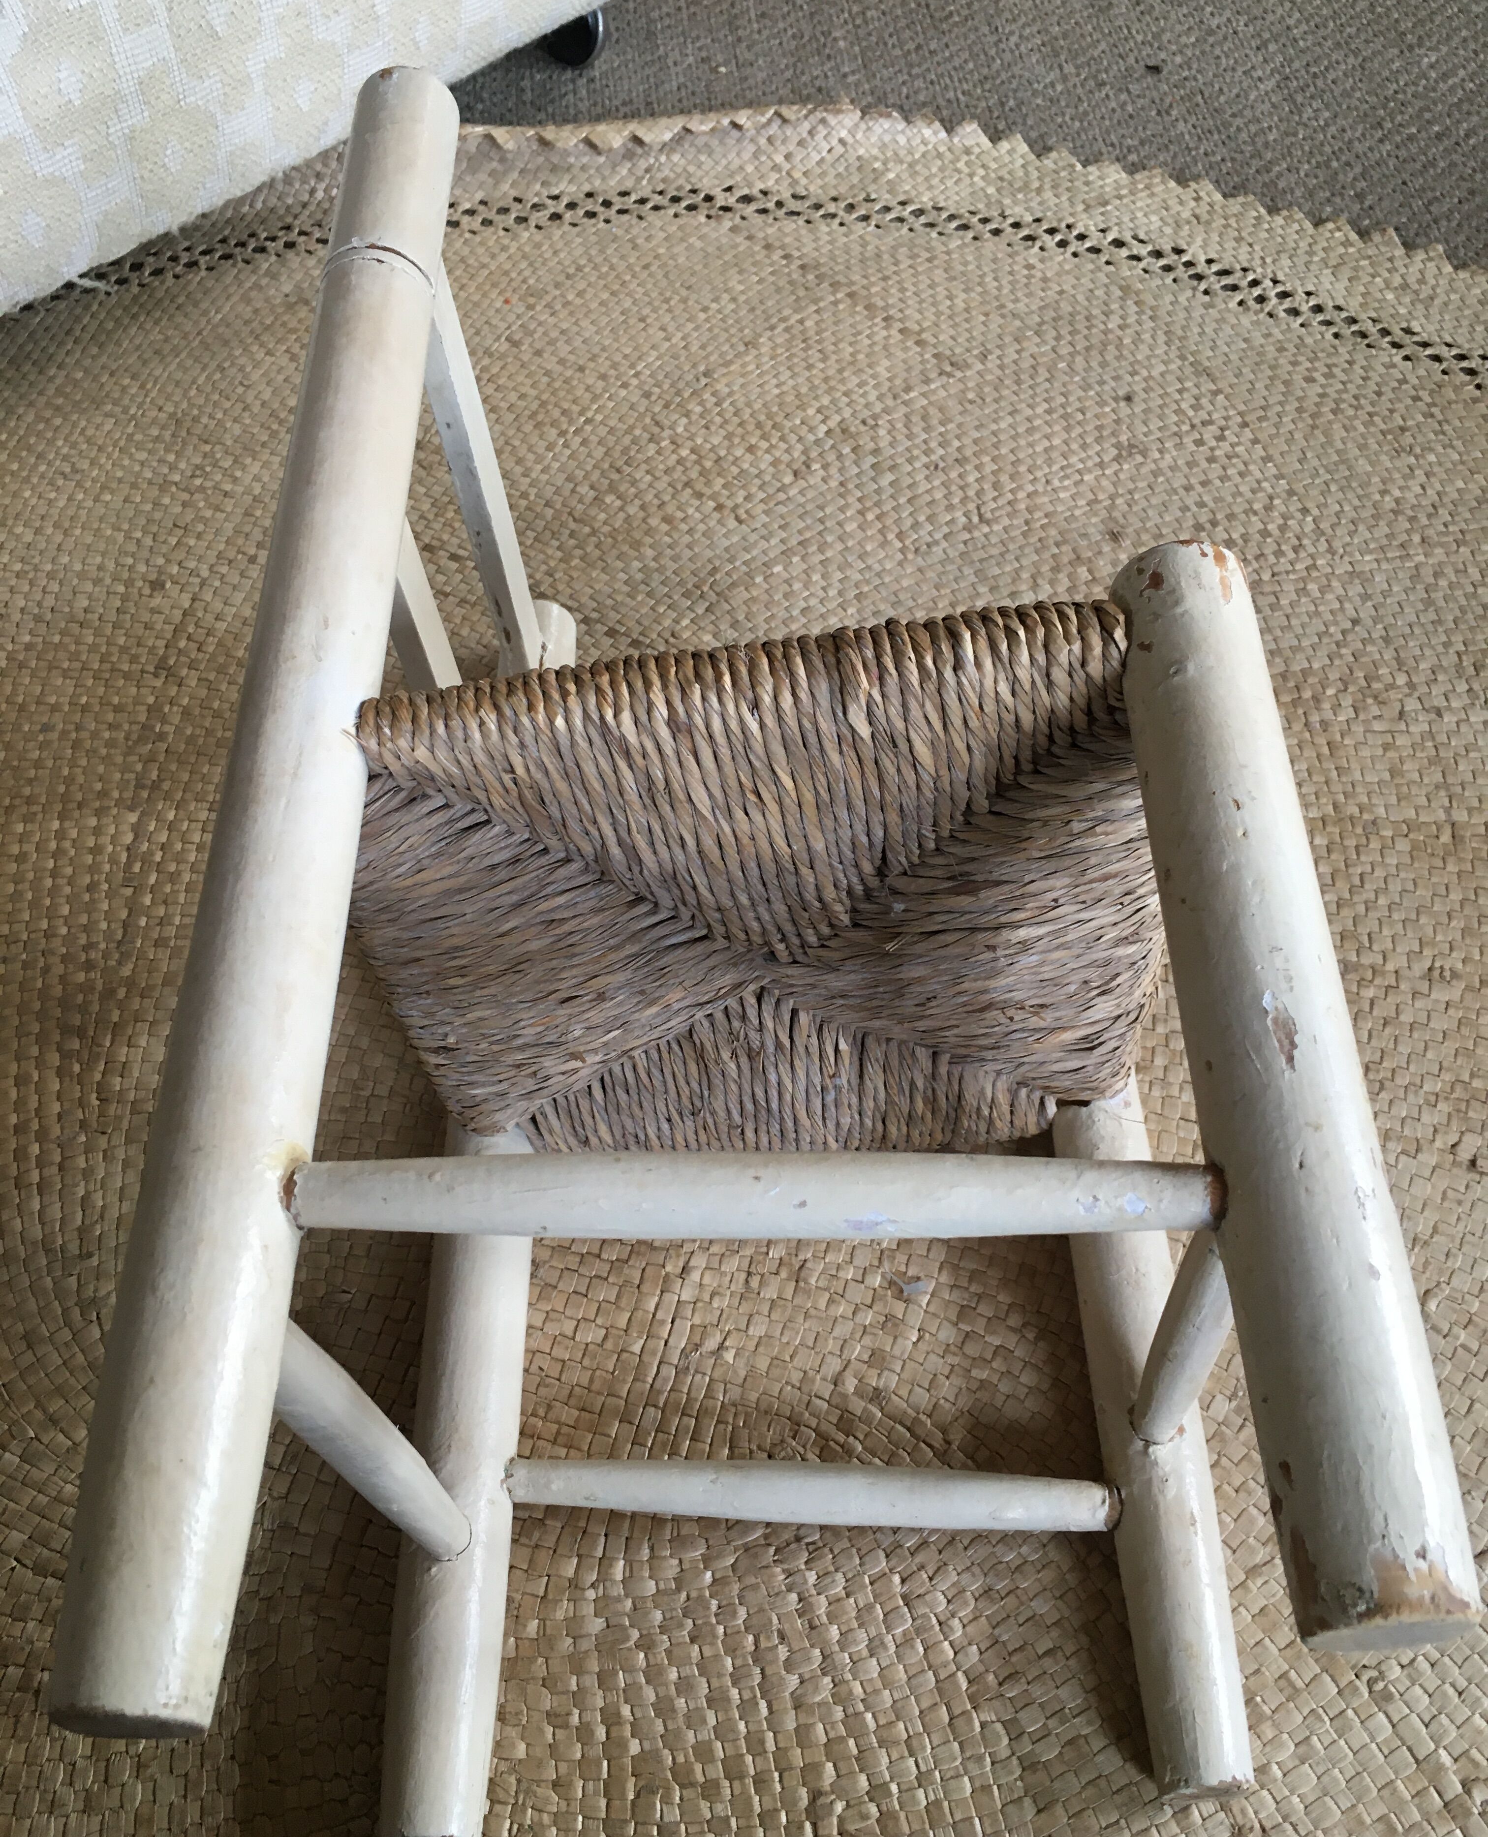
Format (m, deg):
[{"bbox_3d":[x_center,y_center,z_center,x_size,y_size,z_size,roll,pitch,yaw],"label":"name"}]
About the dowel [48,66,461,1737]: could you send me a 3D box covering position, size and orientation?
[{"bbox_3d":[-0.128,-0.076,0.496,0.040,0.040,0.572,-2,57,3],"label":"dowel"}]

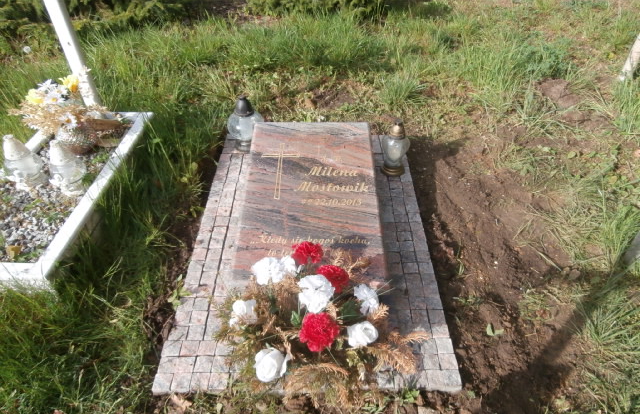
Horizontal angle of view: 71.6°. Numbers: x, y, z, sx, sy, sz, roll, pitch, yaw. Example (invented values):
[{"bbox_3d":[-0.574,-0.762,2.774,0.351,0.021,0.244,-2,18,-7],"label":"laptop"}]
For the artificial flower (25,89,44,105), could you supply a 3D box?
[{"bbox_3d":[-1.036,-0.397,1.610,0.070,0.055,0.064,-27,49,-25],"label":"artificial flower"}]

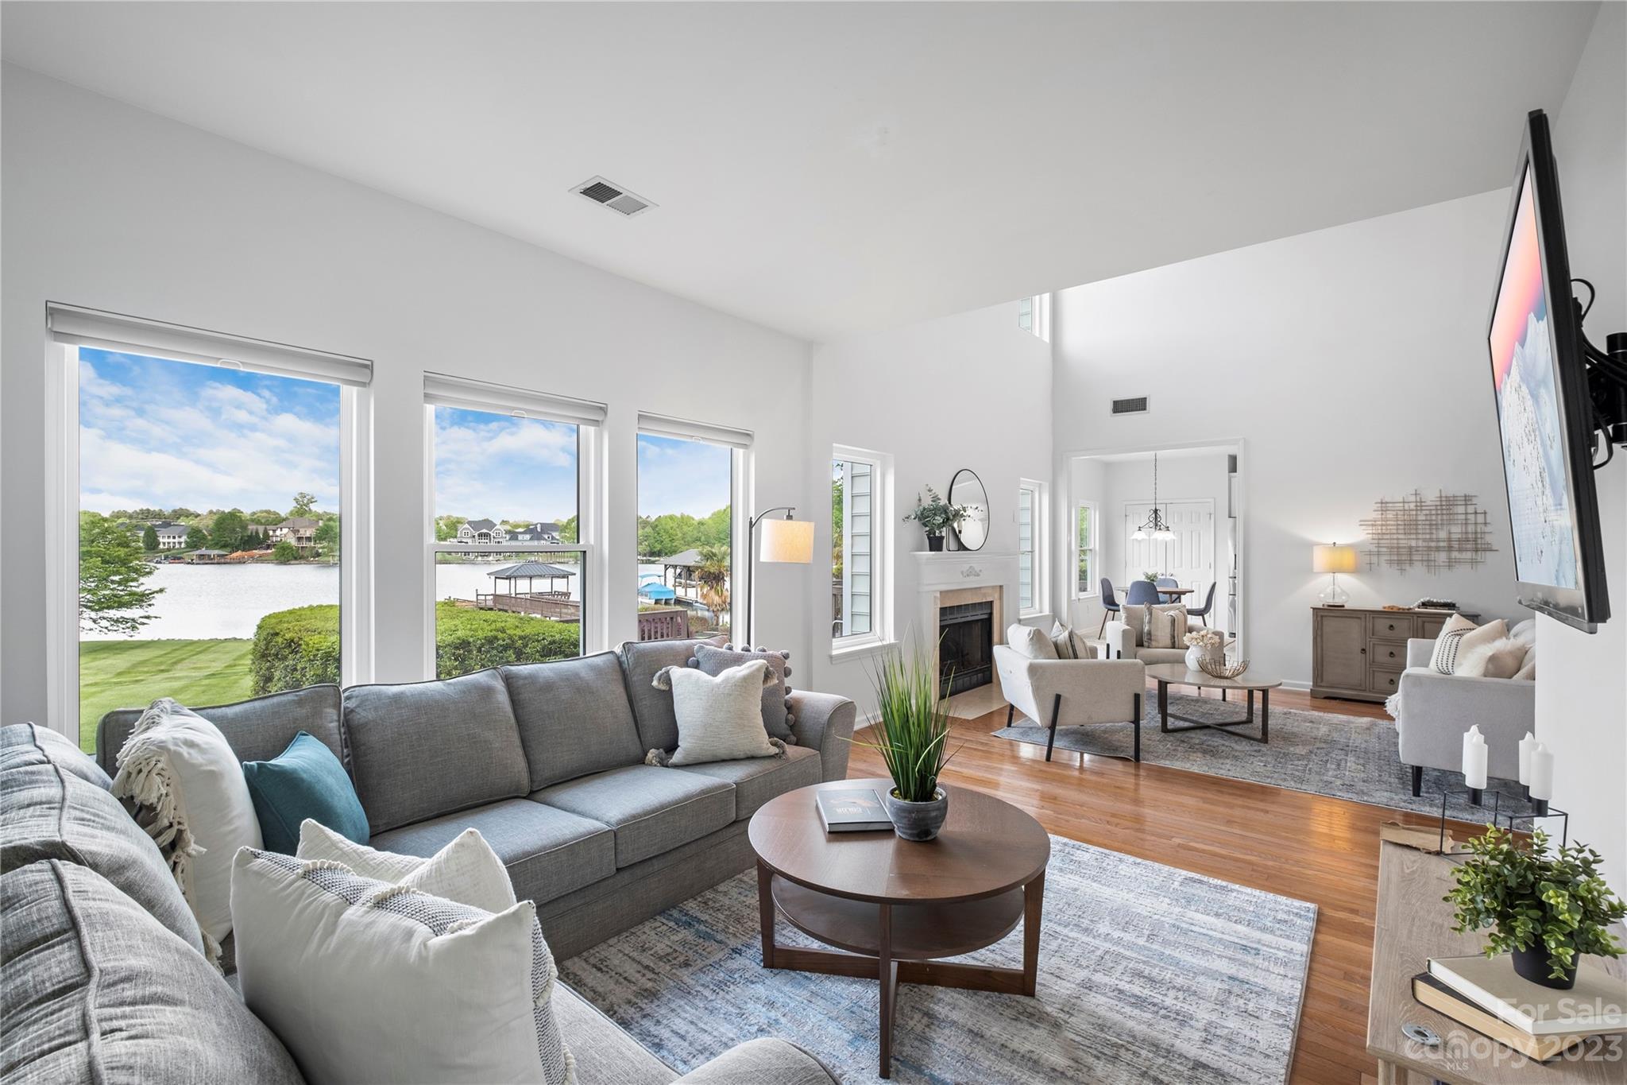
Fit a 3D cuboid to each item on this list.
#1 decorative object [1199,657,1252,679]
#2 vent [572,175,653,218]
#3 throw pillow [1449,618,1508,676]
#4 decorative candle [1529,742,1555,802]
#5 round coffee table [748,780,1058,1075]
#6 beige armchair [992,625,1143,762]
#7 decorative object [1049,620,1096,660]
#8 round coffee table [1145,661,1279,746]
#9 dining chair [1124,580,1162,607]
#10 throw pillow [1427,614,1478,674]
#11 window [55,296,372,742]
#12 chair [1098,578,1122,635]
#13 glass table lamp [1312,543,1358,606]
[{"bbox_3d":[2.906,0.885,4.790,0.320,0.130,0.320,0,0,41],"label":"decorative object"},{"bbox_3d":[-0.800,-1.378,2.735,0.190,0.020,0.300,0,0,41],"label":"vent"},{"bbox_3d":[3.870,0.710,3.930,0.160,0.440,0.430,22,3,6],"label":"throw pillow"},{"bbox_3d":[1.889,0.596,1.760,0.043,0.145,0.043,0,0,41],"label":"decorative candle"},{"bbox_3d":[0.256,1.110,2.100,0.900,0.470,0.900,0,0,0],"label":"round coffee table"},{"bbox_3d":[1.725,0.972,4.690,0.740,0.820,0.840,0,0,1],"label":"beige armchair"},{"bbox_3d":[1.800,0.745,4.570,0.160,0.430,0.450,-29,0,0],"label":"decorative object"},{"bbox_3d":[2.970,1.187,5.090,0.900,0.397,0.900,0,0,39],"label":"round coffee table"},{"bbox_3d":[4.590,0.957,9.280,0.450,0.855,0.530,0,0,39],"label":"dining chair"},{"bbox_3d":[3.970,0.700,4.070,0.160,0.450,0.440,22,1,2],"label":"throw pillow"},{"bbox_3d":[-2.029,0.029,2.358,0.110,1.490,0.855,0,0,41],"label":"window"},{"bbox_3d":[4.450,0.957,9.800,0.530,0.855,0.450,0,0,39],"label":"chair"},{"bbox_3d":[4.673,0.290,6.070,0.316,0.580,0.316,0,0,39],"label":"glass table lamp"}]

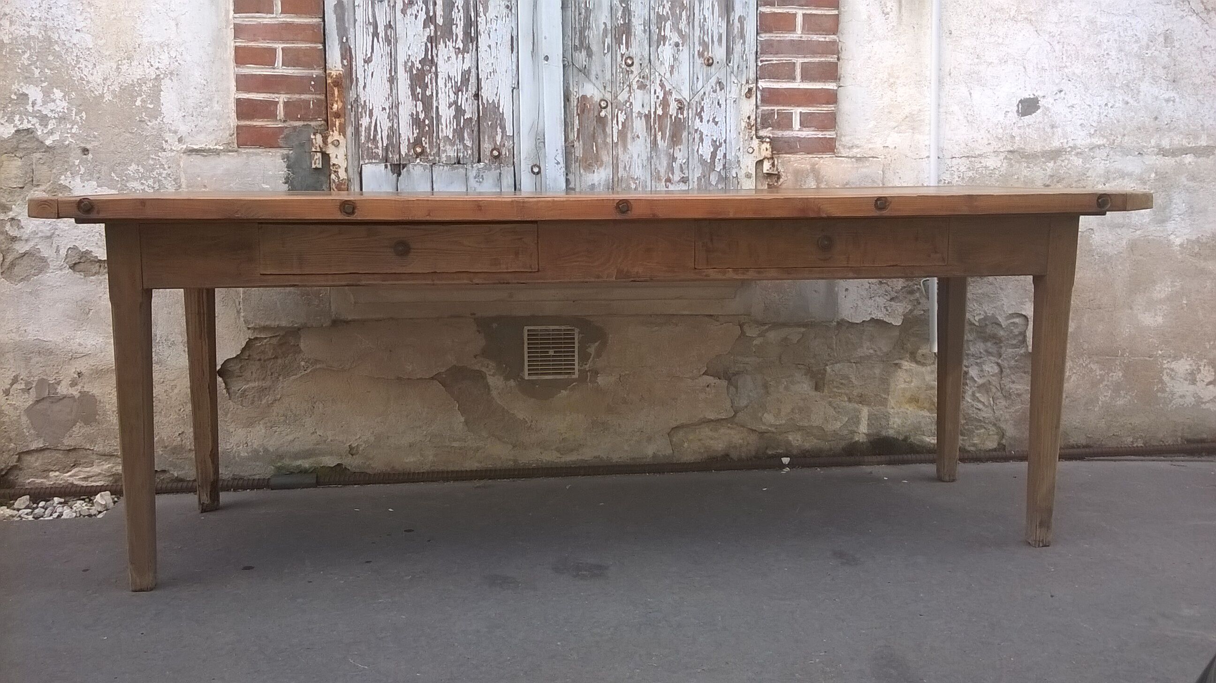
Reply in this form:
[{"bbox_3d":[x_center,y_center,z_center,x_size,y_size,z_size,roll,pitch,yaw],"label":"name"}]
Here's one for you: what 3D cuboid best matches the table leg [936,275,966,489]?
[{"bbox_3d":[0.877,0.021,2.731,0.058,0.699,0.058,-1,9,-6],"label":"table leg"}]

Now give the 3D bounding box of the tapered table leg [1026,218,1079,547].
[{"bbox_3d":[0.931,0.089,2.261,0.058,0.707,0.058,-1,9,-6],"label":"tapered table leg"}]

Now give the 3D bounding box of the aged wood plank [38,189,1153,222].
[{"bbox_3d":[-0.015,-0.309,2.335,2.071,0.037,0.781,-1,9,-6],"label":"aged wood plank"}]

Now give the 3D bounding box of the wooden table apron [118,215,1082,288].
[{"bbox_3d":[0.028,-0.190,2.184,1.878,0.132,0.041,-1,9,-7],"label":"wooden table apron"}]

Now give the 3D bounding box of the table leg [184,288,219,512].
[{"bbox_3d":[-0.958,0.063,2.525,0.058,0.706,0.058,-1,9,-6],"label":"table leg"}]

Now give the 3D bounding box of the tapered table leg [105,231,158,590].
[{"bbox_3d":[-0.904,0.131,2.056,0.058,0.714,0.058,-1,9,-6],"label":"tapered table leg"}]

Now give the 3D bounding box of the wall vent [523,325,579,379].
[{"bbox_3d":[-0.149,0.031,2.817,0.142,0.140,0.017,-1,9,-6],"label":"wall vent"}]

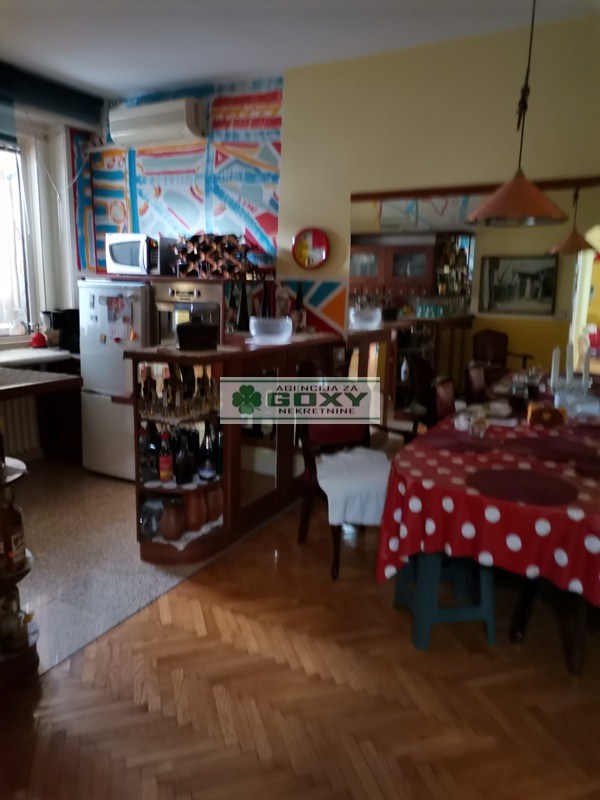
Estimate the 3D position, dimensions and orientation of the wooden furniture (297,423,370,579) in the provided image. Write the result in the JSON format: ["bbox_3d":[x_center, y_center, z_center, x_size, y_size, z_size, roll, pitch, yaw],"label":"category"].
[{"bbox_3d":[0.273,0.361,3.122,0.460,0.930,0.550,-3,11,-19],"label":"wooden furniture"}]

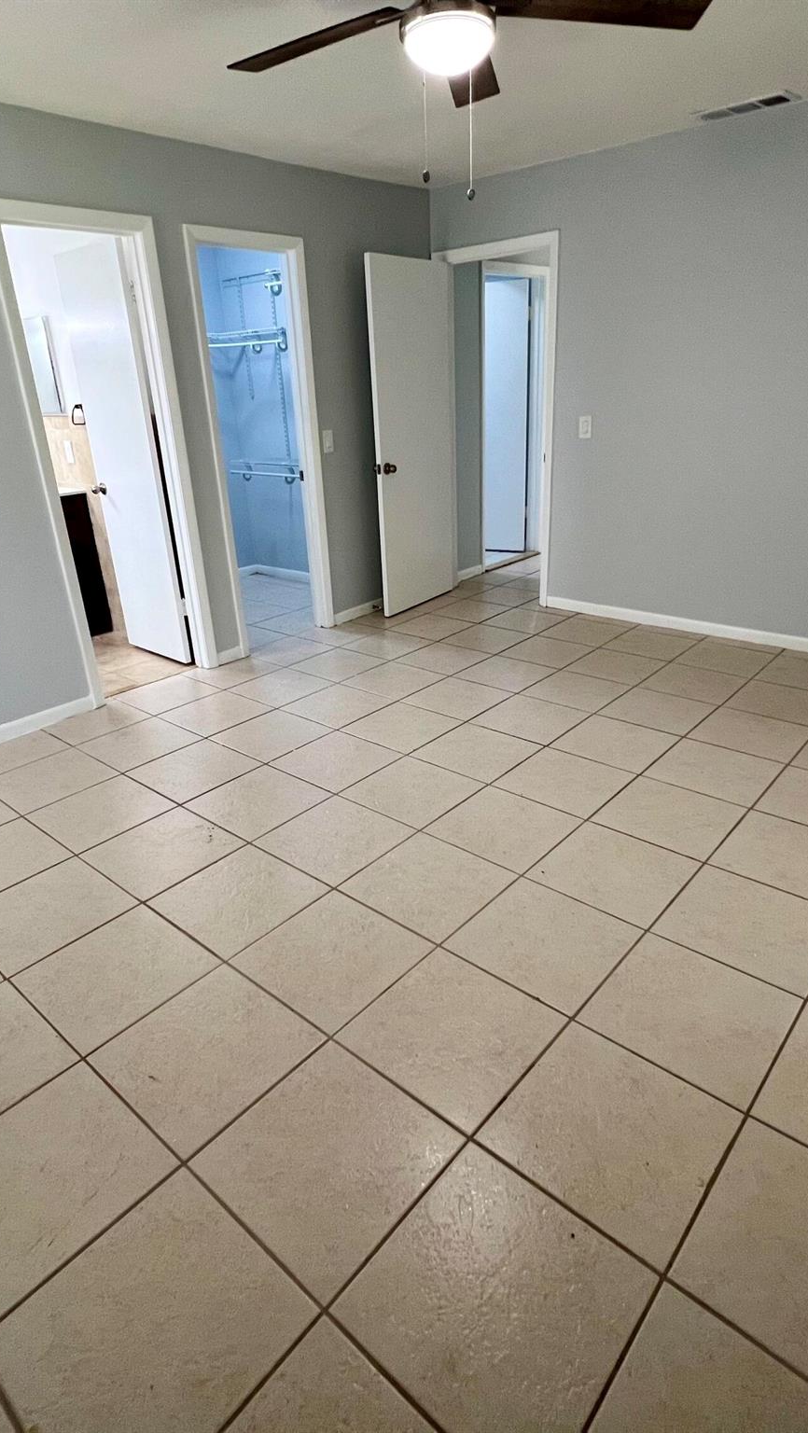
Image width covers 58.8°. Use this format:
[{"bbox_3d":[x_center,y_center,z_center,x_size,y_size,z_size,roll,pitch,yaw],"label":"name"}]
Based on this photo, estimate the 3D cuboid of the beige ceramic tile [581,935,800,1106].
[{"bbox_3d":[0.704,0.725,1.765,0.395,0.012,0.395,19,33,37],"label":"beige ceramic tile"}]

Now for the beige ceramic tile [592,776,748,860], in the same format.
[{"bbox_3d":[0.910,0.342,2.459,0.393,0.010,0.393,17,31,38],"label":"beige ceramic tile"}]

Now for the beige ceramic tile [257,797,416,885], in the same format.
[{"bbox_3d":[-0.237,0.422,2.485,0.406,0.010,0.406,18,31,38],"label":"beige ceramic tile"}]

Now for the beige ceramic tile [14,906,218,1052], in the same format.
[{"bbox_3d":[-0.780,0.701,1.961,0.395,0.012,0.395,19,33,37],"label":"beige ceramic tile"}]

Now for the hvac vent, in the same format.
[{"bbox_3d":[1.487,-2.666,3.140,0.400,0.025,0.180,19,33,37],"label":"hvac vent"}]

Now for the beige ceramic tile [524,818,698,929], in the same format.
[{"bbox_3d":[0.668,0.491,2.284,0.398,0.010,0.398,17,31,38],"label":"beige ceramic tile"}]

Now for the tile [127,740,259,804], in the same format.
[{"bbox_3d":[-0.861,0.221,2.950,0.393,0.010,0.393,17,31,38],"label":"tile"}]

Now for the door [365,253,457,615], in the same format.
[{"bbox_3d":[0.076,-1.767,4.701,0.040,2.091,0.807,13,28,33],"label":"door"}]

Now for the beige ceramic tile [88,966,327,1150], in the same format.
[{"bbox_3d":[-0.467,0.799,1.717,0.398,0.010,0.398,17,31,38],"label":"beige ceramic tile"}]

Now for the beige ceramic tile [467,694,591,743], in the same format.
[{"bbox_3d":[0.591,0.013,3.328,0.406,0.010,0.406,18,31,38],"label":"beige ceramic tile"}]

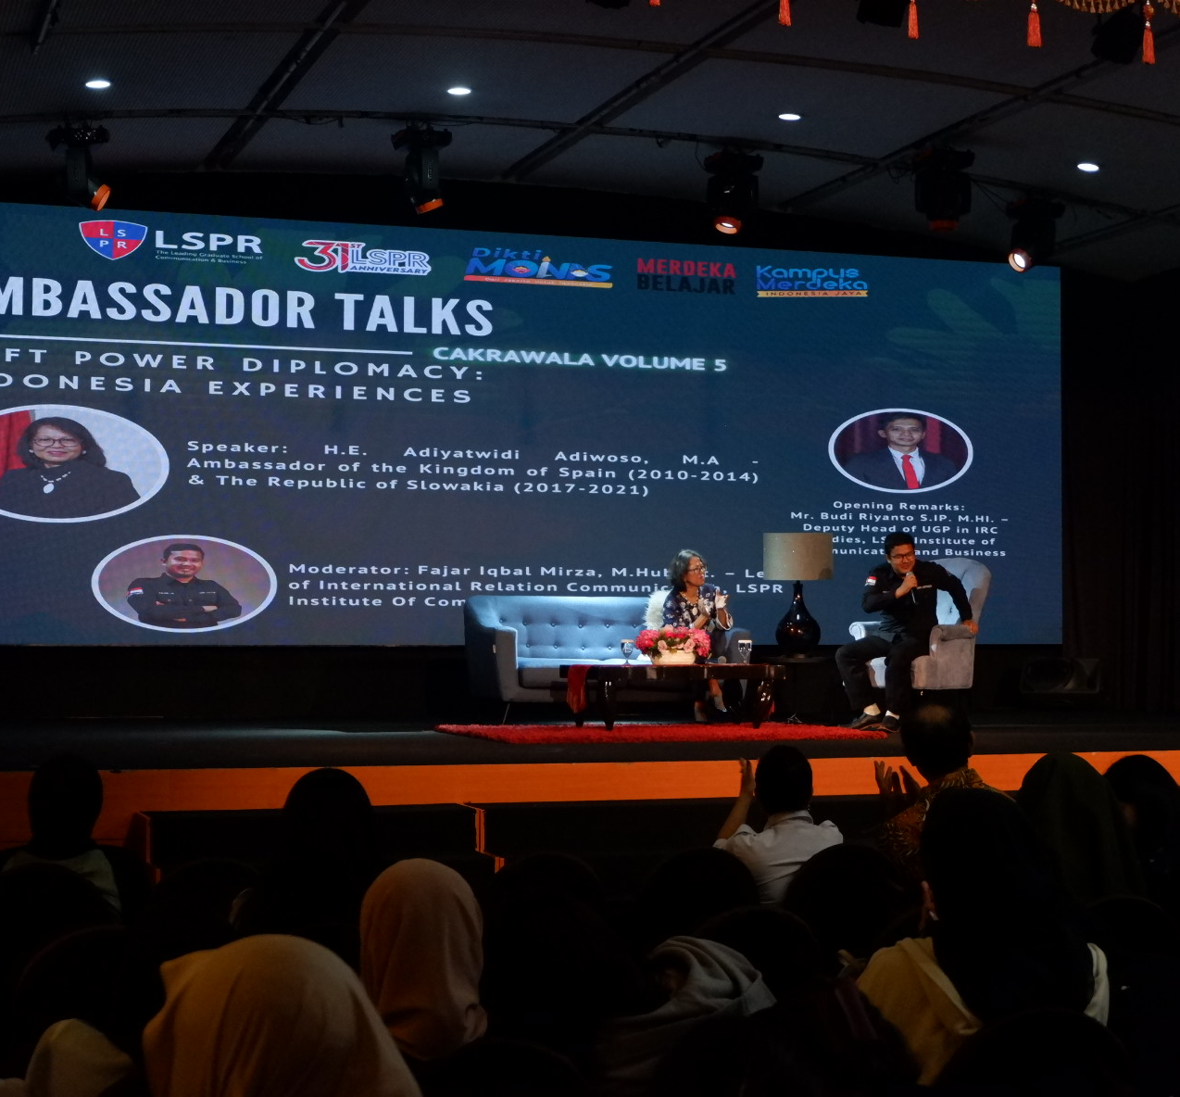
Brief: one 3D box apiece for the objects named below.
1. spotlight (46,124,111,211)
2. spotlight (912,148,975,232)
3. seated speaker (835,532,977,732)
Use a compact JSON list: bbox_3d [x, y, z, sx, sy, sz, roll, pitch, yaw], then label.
[{"bbox_3d":[-3.076,-2.286,13.200,0.390,0.470,0.330,-1,-3,18],"label":"spotlight"},{"bbox_3d":[2.254,-2.283,14.000,0.380,0.480,0.320,0,-2,-3],"label":"spotlight"},{"bbox_3d":[2.063,0.528,14.277,0.711,1.294,0.810,-1,-2,30],"label":"seated speaker"}]

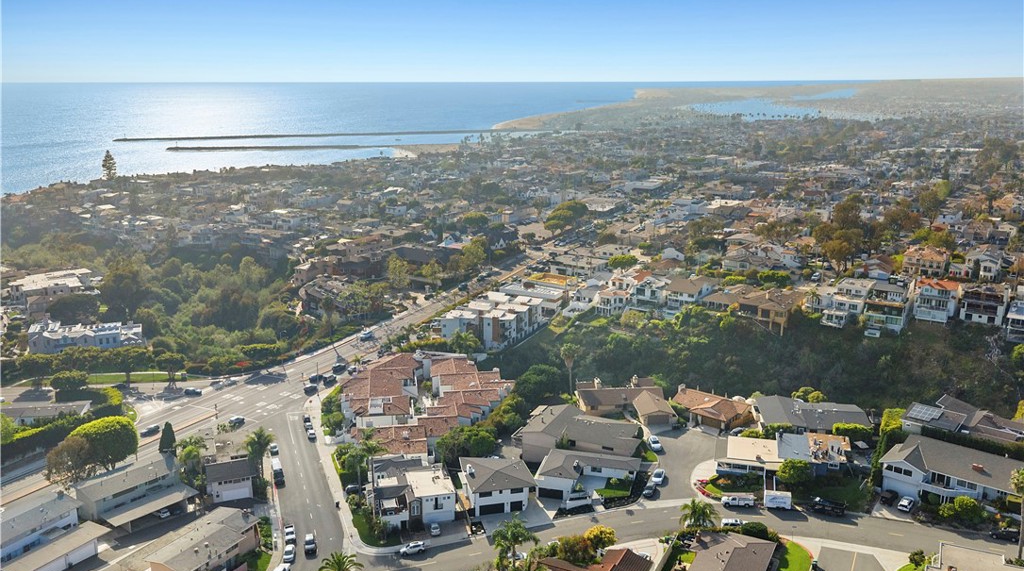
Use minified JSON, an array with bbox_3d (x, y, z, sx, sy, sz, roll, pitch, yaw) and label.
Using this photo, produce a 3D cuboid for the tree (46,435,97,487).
[{"bbox_3d":[-95.760,39.940,173.580,9.500,10.500,9.500,0,15,0],"label":"tree"}]

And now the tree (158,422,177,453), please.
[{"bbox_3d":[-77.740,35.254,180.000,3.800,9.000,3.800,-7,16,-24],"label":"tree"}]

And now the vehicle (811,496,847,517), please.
[{"bbox_3d":[55.800,38.981,140.473,5.500,2.100,2.100,4,15,16],"label":"vehicle"}]

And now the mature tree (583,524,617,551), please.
[{"bbox_3d":[15.081,43.358,136.500,5.400,4.200,5.100,2,15,7],"label":"mature tree"}]

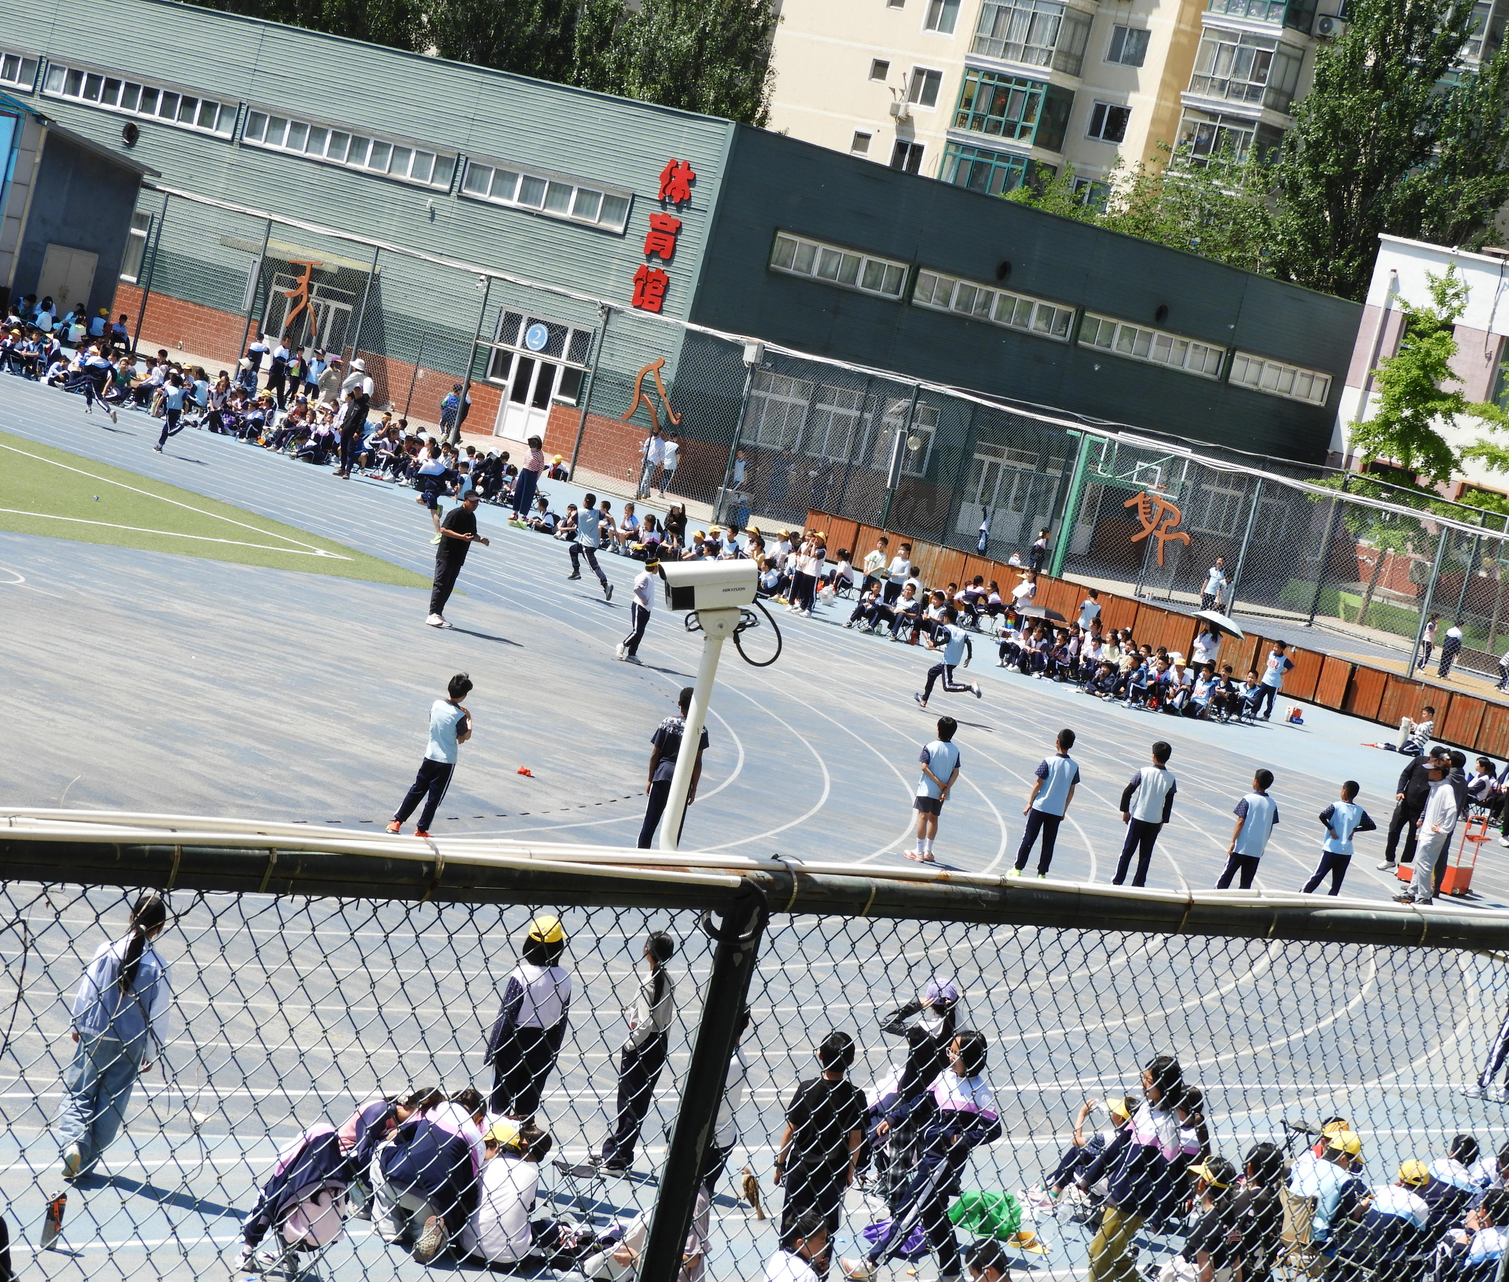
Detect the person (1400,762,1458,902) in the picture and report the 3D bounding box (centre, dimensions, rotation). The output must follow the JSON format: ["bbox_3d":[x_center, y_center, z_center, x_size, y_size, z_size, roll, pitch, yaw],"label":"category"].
[{"bbox_3d":[8.215,2.295,50.540,0.450,1.730,0.500,13,5,-2],"label":"person"}]

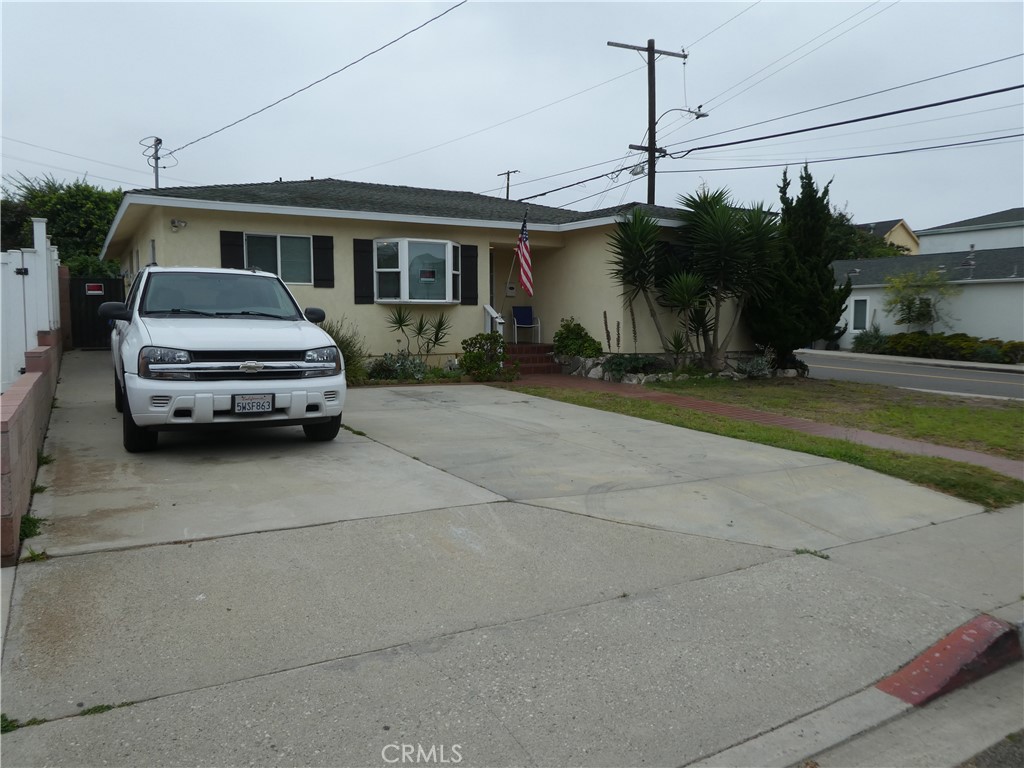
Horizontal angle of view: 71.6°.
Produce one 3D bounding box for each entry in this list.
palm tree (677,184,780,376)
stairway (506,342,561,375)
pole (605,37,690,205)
[{"bbox_3d":[4.178,-2.013,13.983,1.900,3.500,1.750,-4,7,-31],"label":"palm tree"},{"bbox_3d":[0.306,-0.526,14.842,1.400,0.570,0.800,-4,7,-31],"label":"stairway"},{"bbox_3d":[4.515,-6.100,23.557,3.100,10.180,0.450,-3,7,-24],"label":"pole"}]

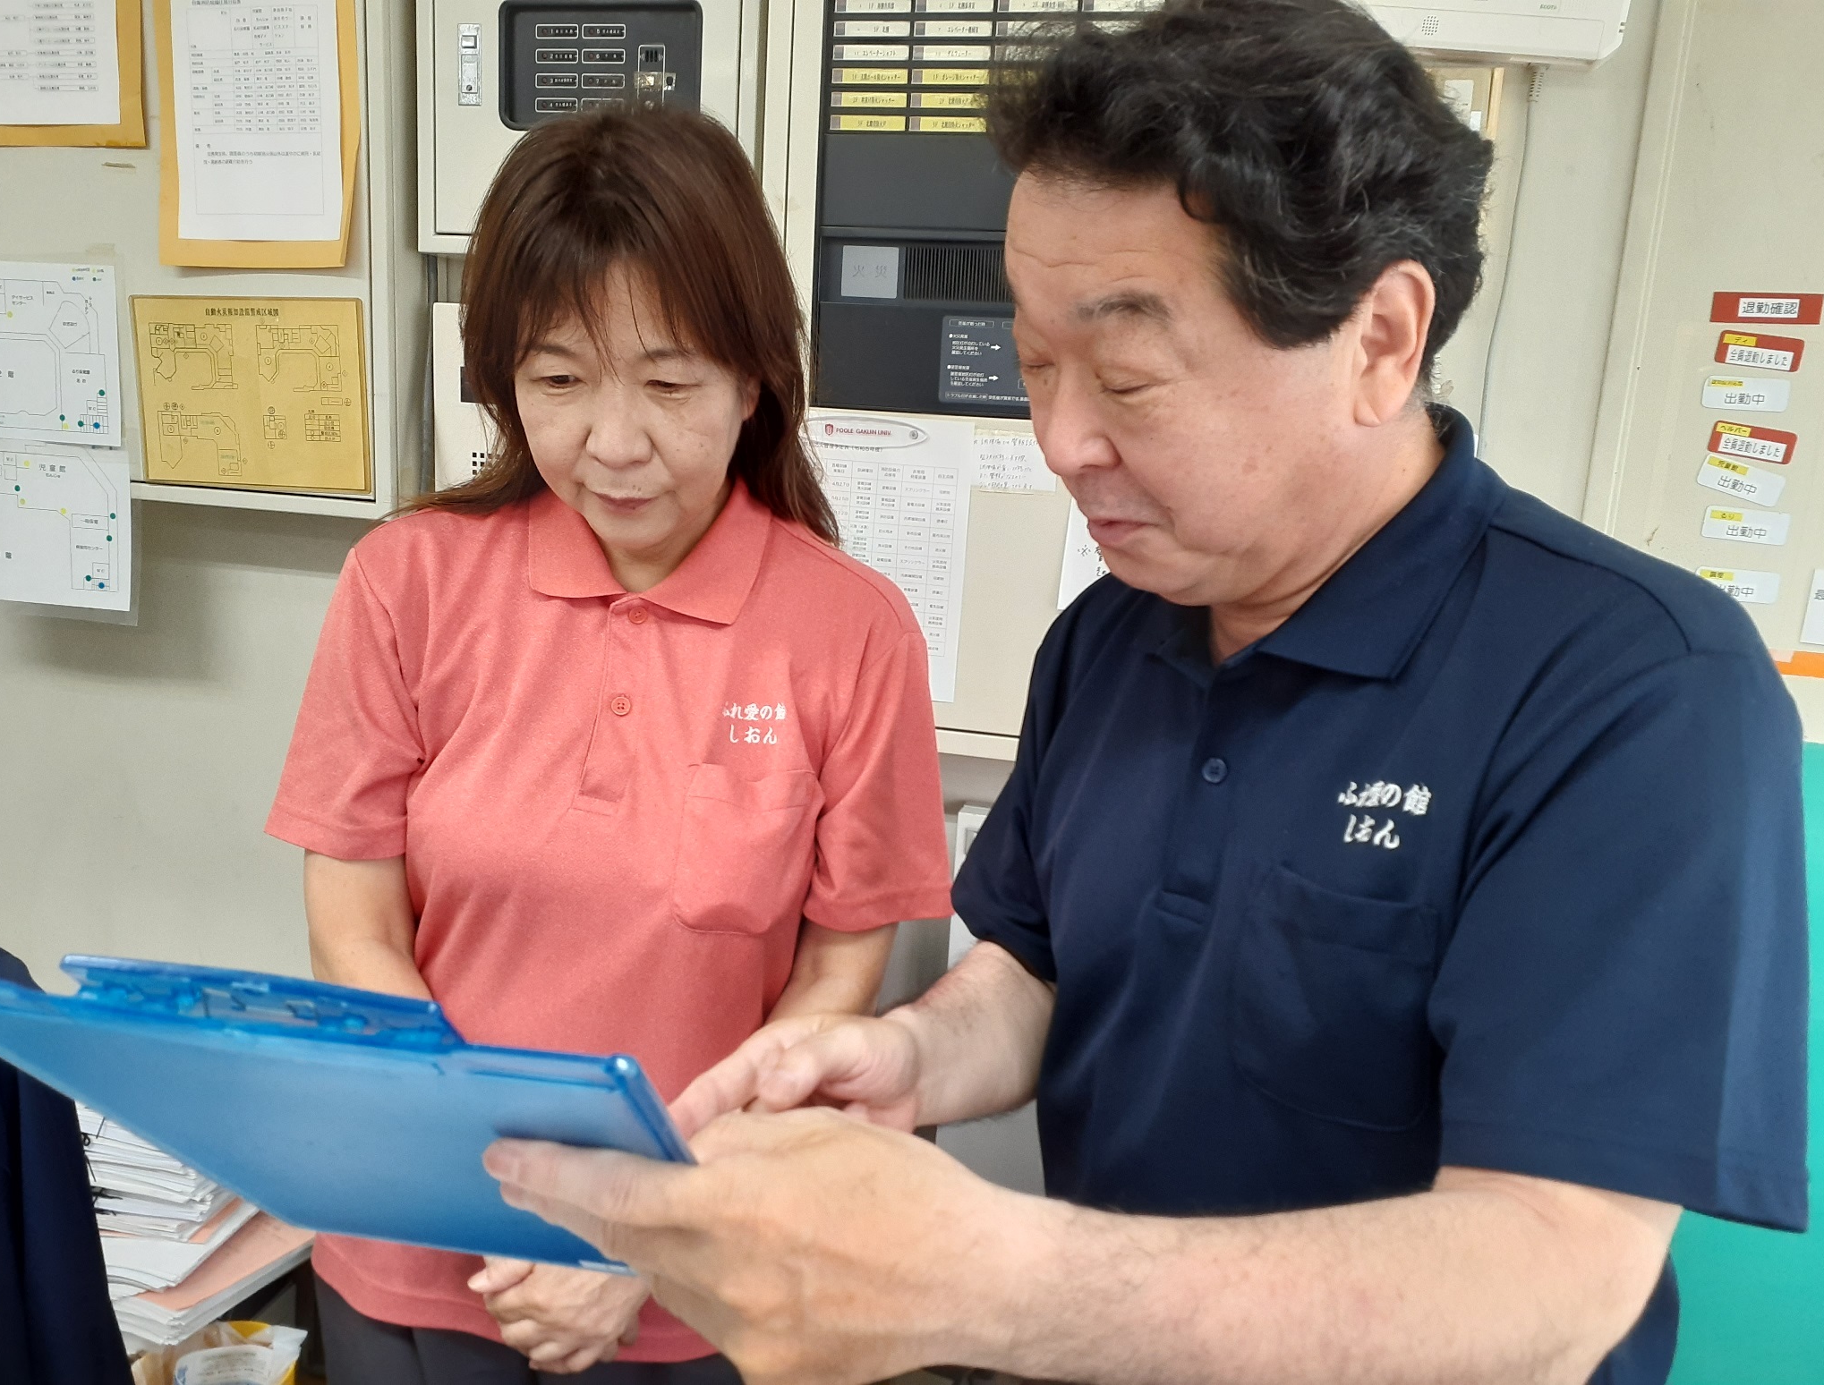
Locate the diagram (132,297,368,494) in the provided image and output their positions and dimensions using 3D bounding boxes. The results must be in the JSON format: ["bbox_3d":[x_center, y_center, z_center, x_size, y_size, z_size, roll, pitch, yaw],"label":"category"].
[{"bbox_3d":[-0.760,-0.343,1.656,0.303,0.216,0.005,6,12,14],"label":"diagram"}]

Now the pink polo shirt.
[{"bbox_3d":[-0.210,0.152,1.030,0.480,0.620,0.290,6,12,-1],"label":"pink polo shirt"}]

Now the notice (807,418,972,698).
[{"bbox_3d":[-0.047,-0.144,1.541,0.210,0.297,0.004,6,12,14],"label":"notice"}]

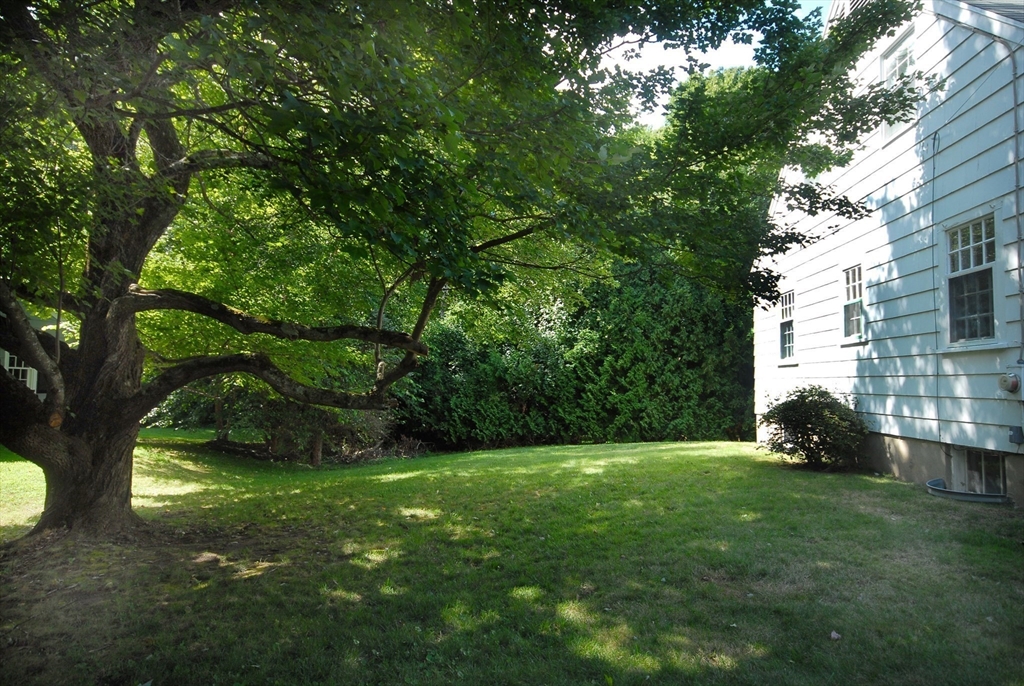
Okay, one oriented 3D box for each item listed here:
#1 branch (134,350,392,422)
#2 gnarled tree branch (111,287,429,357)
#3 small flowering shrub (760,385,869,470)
[{"bbox_3d":[-2.570,0.450,6.300,2.700,0.640,0.500,1,-4,6],"label":"branch"},{"bbox_3d":[-2.330,-0.220,5.950,3.200,0.620,0.500,0,-4,10],"label":"gnarled tree branch"},{"bbox_3d":[4.460,1.230,9.250,1.400,1.200,1.450,1,-4,3],"label":"small flowering shrub"}]

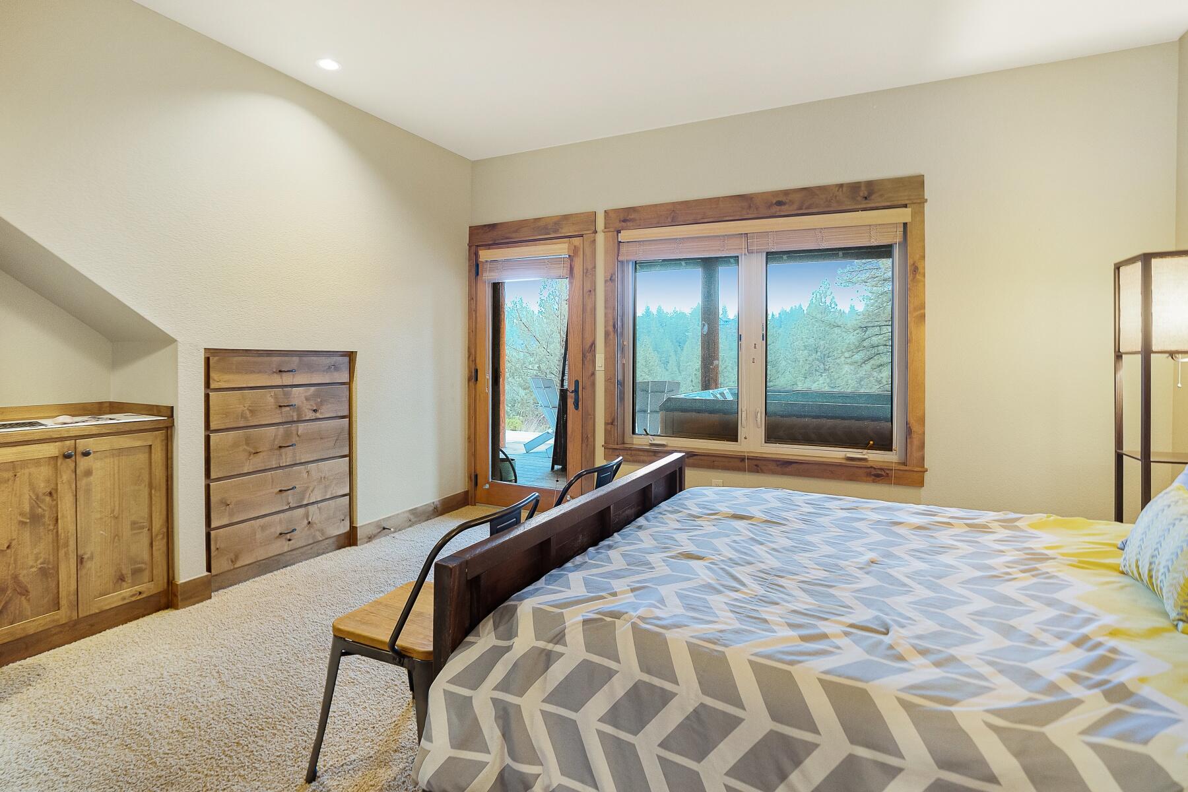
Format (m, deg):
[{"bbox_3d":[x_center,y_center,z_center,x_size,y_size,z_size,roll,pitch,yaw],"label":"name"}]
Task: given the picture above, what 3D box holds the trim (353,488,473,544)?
[{"bbox_3d":[-1.244,0.851,3.767,0.030,0.135,1.080,2,3,25],"label":"trim"}]

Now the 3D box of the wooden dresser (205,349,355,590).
[{"bbox_3d":[-1.847,0.343,3.003,0.400,1.200,0.800,2,3,25],"label":"wooden dresser"}]

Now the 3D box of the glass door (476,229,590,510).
[{"bbox_3d":[-0.497,-0.143,4.031,0.940,2.040,0.080,2,3,23],"label":"glass door"}]

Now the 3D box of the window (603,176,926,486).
[{"bbox_3d":[0.980,-0.389,3.383,1.950,1.760,0.130,2,3,23],"label":"window"}]

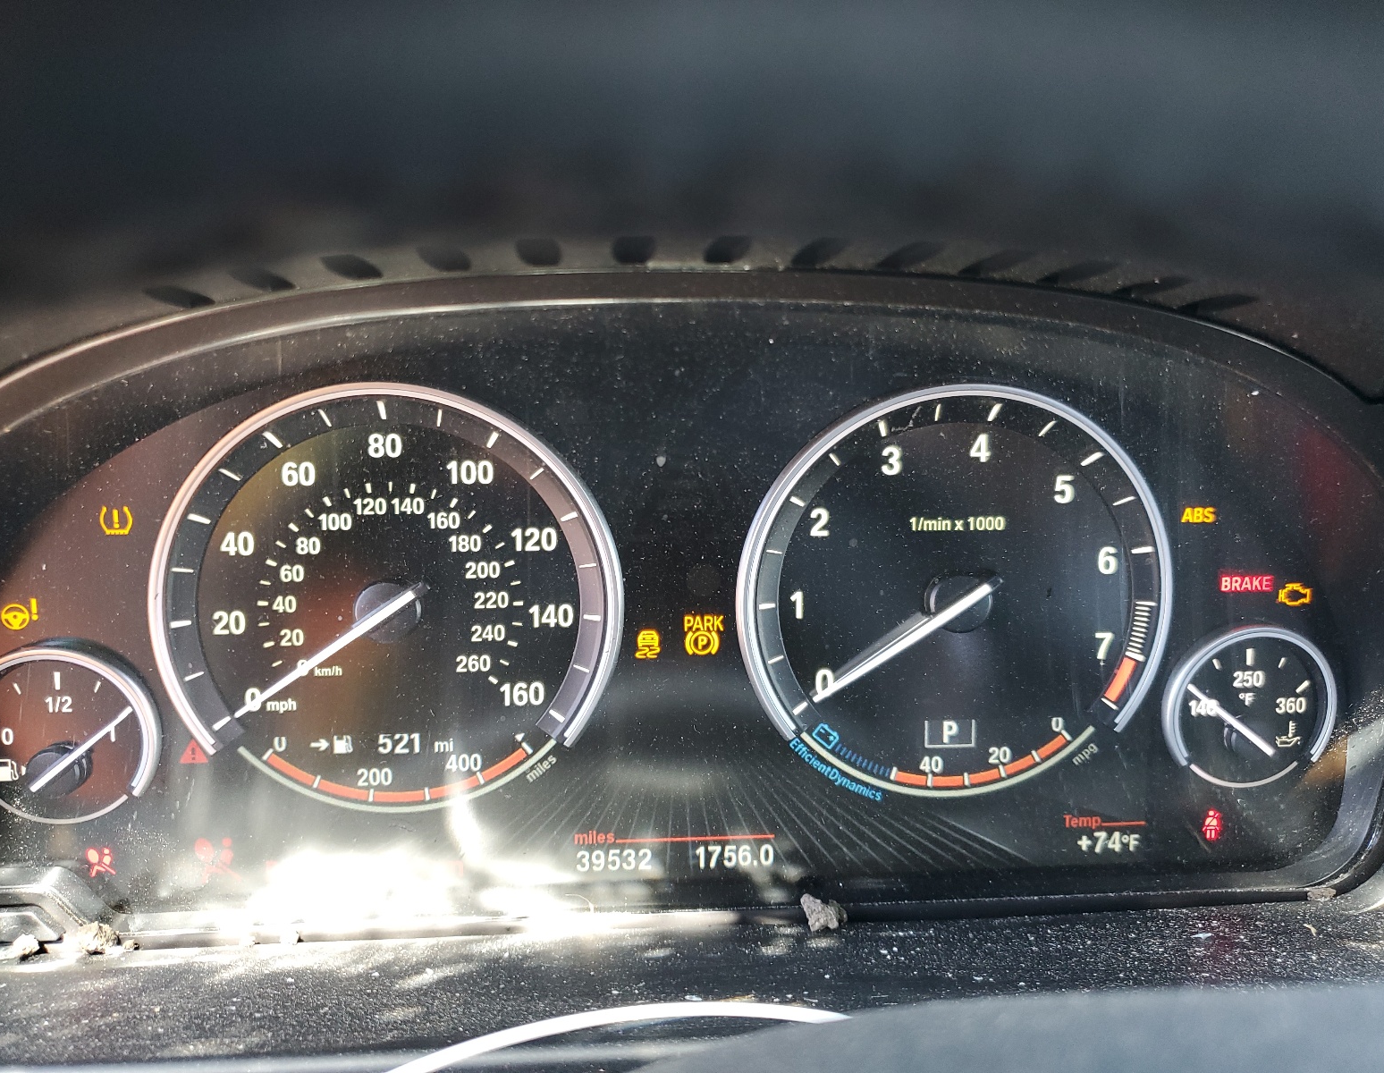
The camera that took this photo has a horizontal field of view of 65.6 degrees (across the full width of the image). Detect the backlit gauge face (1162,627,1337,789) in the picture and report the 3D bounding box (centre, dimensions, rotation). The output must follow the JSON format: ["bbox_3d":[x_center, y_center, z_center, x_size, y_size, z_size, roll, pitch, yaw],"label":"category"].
[{"bbox_3d":[0.140,0.043,0.268,0.043,0.042,0.012,-1,7,-5],"label":"backlit gauge face"}]

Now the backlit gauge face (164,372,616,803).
[{"bbox_3d":[-0.070,0.016,0.246,0.104,0.101,0.016,-1,7,-5],"label":"backlit gauge face"}]

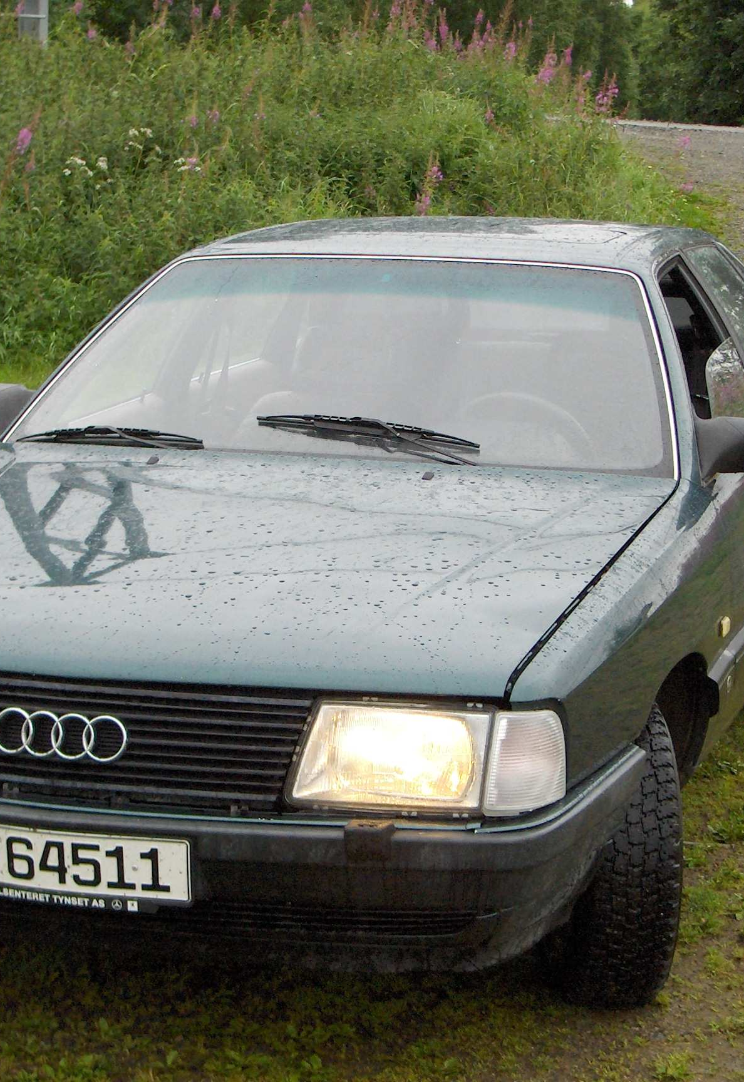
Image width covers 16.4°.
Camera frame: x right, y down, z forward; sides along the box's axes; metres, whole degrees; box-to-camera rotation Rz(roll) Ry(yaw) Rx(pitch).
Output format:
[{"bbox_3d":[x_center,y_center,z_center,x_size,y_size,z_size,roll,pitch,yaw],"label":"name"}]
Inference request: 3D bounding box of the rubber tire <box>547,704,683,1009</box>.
[{"bbox_3d":[0.465,0.594,5.034,0.195,0.620,0.620,0,10,-4],"label":"rubber tire"}]

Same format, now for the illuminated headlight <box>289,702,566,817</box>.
[{"bbox_3d":[0.099,0.345,4.242,0.420,0.175,0.200,2,1,9],"label":"illuminated headlight"}]

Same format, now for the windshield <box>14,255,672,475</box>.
[{"bbox_3d":[-0.018,-0.444,5.799,1.480,0.110,0.700,4,45,16],"label":"windshield"}]

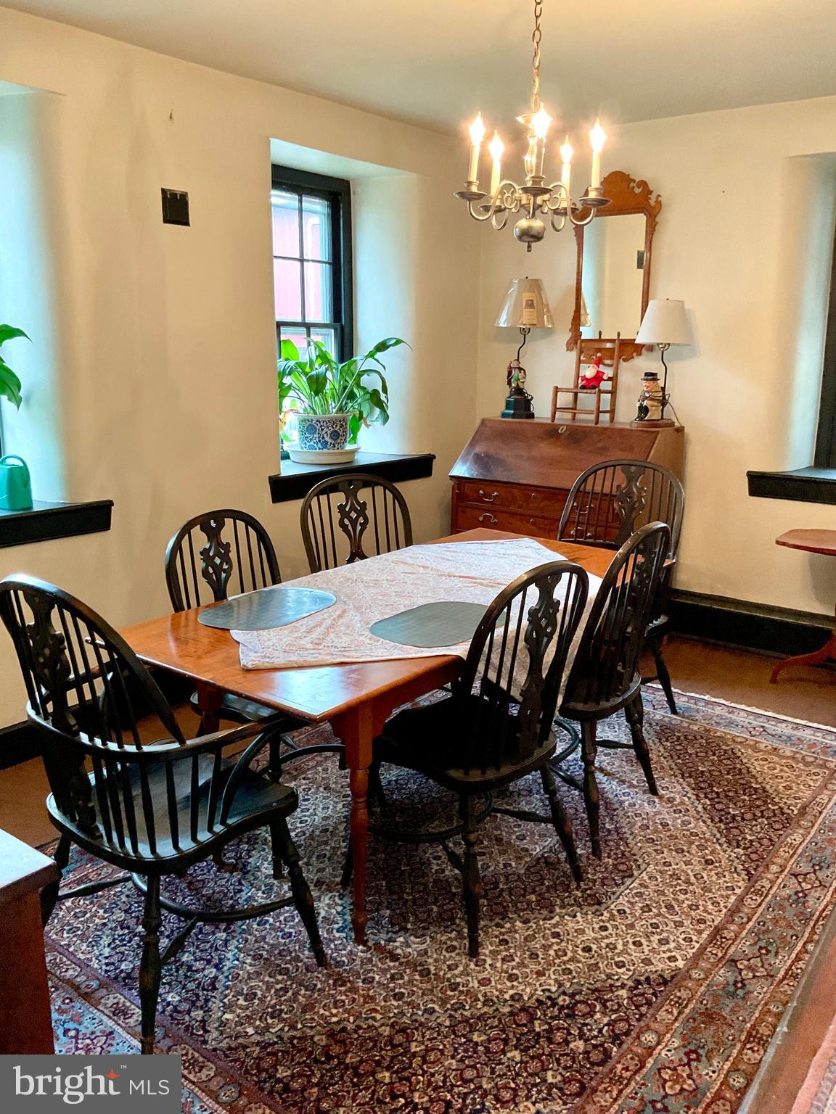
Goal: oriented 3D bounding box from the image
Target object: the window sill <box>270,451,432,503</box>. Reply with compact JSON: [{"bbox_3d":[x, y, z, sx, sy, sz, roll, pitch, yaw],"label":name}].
[{"bbox_3d":[-0.454,-0.432,4.794,0.410,0.112,1.205,10,16,37],"label":"window sill"}]

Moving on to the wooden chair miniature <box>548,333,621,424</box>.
[{"bbox_3d":[0.869,-0.922,4.810,0.290,0.470,0.250,10,16,37],"label":"wooden chair miniature"}]

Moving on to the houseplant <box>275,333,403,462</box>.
[{"bbox_3d":[-0.422,-0.778,4.664,0.580,0.620,0.640,10,16,37],"label":"houseplant"}]

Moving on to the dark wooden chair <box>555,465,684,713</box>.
[{"bbox_3d":[0.725,0.141,3.810,0.620,1.020,0.600,11,16,38],"label":"dark wooden chair"}]

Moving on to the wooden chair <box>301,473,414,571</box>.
[{"bbox_3d":[-0.121,0.202,3.605,0.490,0.985,0.585,-8,15,-33],"label":"wooden chair"}]

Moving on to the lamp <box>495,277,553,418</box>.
[{"bbox_3d":[0.573,-1.117,5.007,0.315,0.760,0.315,0,13,0],"label":"lamp"}]

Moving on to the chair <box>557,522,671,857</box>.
[{"bbox_3d":[0.514,0.339,3.015,0.585,0.985,0.490,11,16,38],"label":"chair"}]

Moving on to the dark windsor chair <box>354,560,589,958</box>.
[{"bbox_3d":[0.146,0.447,2.533,0.585,0.985,0.490,12,17,42],"label":"dark windsor chair"}]

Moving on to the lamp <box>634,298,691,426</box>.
[{"bbox_3d":[1.186,-0.947,4.545,0.300,0.640,0.290,10,16,37],"label":"lamp"}]

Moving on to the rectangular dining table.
[{"bbox_3d":[0.026,0.473,2.981,0.850,0.735,1.860,10,16,37],"label":"rectangular dining table"}]

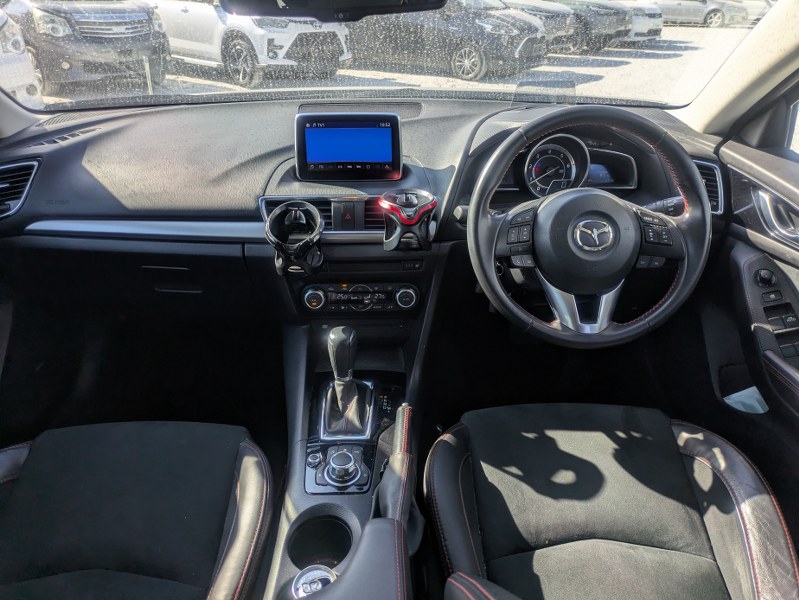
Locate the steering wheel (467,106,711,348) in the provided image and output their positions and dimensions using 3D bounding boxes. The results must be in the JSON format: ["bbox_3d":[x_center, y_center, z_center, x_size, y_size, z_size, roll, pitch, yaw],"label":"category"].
[{"bbox_3d":[0.287,-0.111,0.901,0.370,0.370,0.105,1,2,-2],"label":"steering wheel"}]

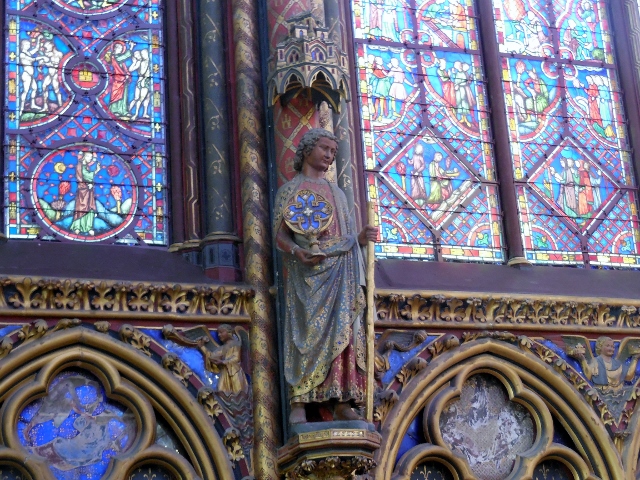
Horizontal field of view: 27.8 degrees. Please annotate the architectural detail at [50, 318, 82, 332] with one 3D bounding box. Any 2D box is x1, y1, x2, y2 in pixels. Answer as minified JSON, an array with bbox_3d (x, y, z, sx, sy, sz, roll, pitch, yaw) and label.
[{"bbox_3d":[-1.451,0.489,7.409,0.181,0.083,0.090,3,-20,-18],"label":"architectural detail"}]

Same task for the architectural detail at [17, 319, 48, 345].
[{"bbox_3d":[-1.629,0.519,7.335,0.178,0.153,0.100,3,-20,-18],"label":"architectural detail"}]

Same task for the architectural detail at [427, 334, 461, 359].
[{"bbox_3d":[0.775,0.669,8.126,0.233,0.156,0.100,3,-20,-18],"label":"architectural detail"}]

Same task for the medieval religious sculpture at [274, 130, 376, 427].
[{"bbox_3d":[0.035,0.213,7.559,0.590,1.800,0.440,1,-20,-14],"label":"medieval religious sculpture"}]

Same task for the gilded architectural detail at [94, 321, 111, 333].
[{"bbox_3d":[-1.256,0.500,7.474,0.092,0.072,0.090,3,-20,-18],"label":"gilded architectural detail"}]

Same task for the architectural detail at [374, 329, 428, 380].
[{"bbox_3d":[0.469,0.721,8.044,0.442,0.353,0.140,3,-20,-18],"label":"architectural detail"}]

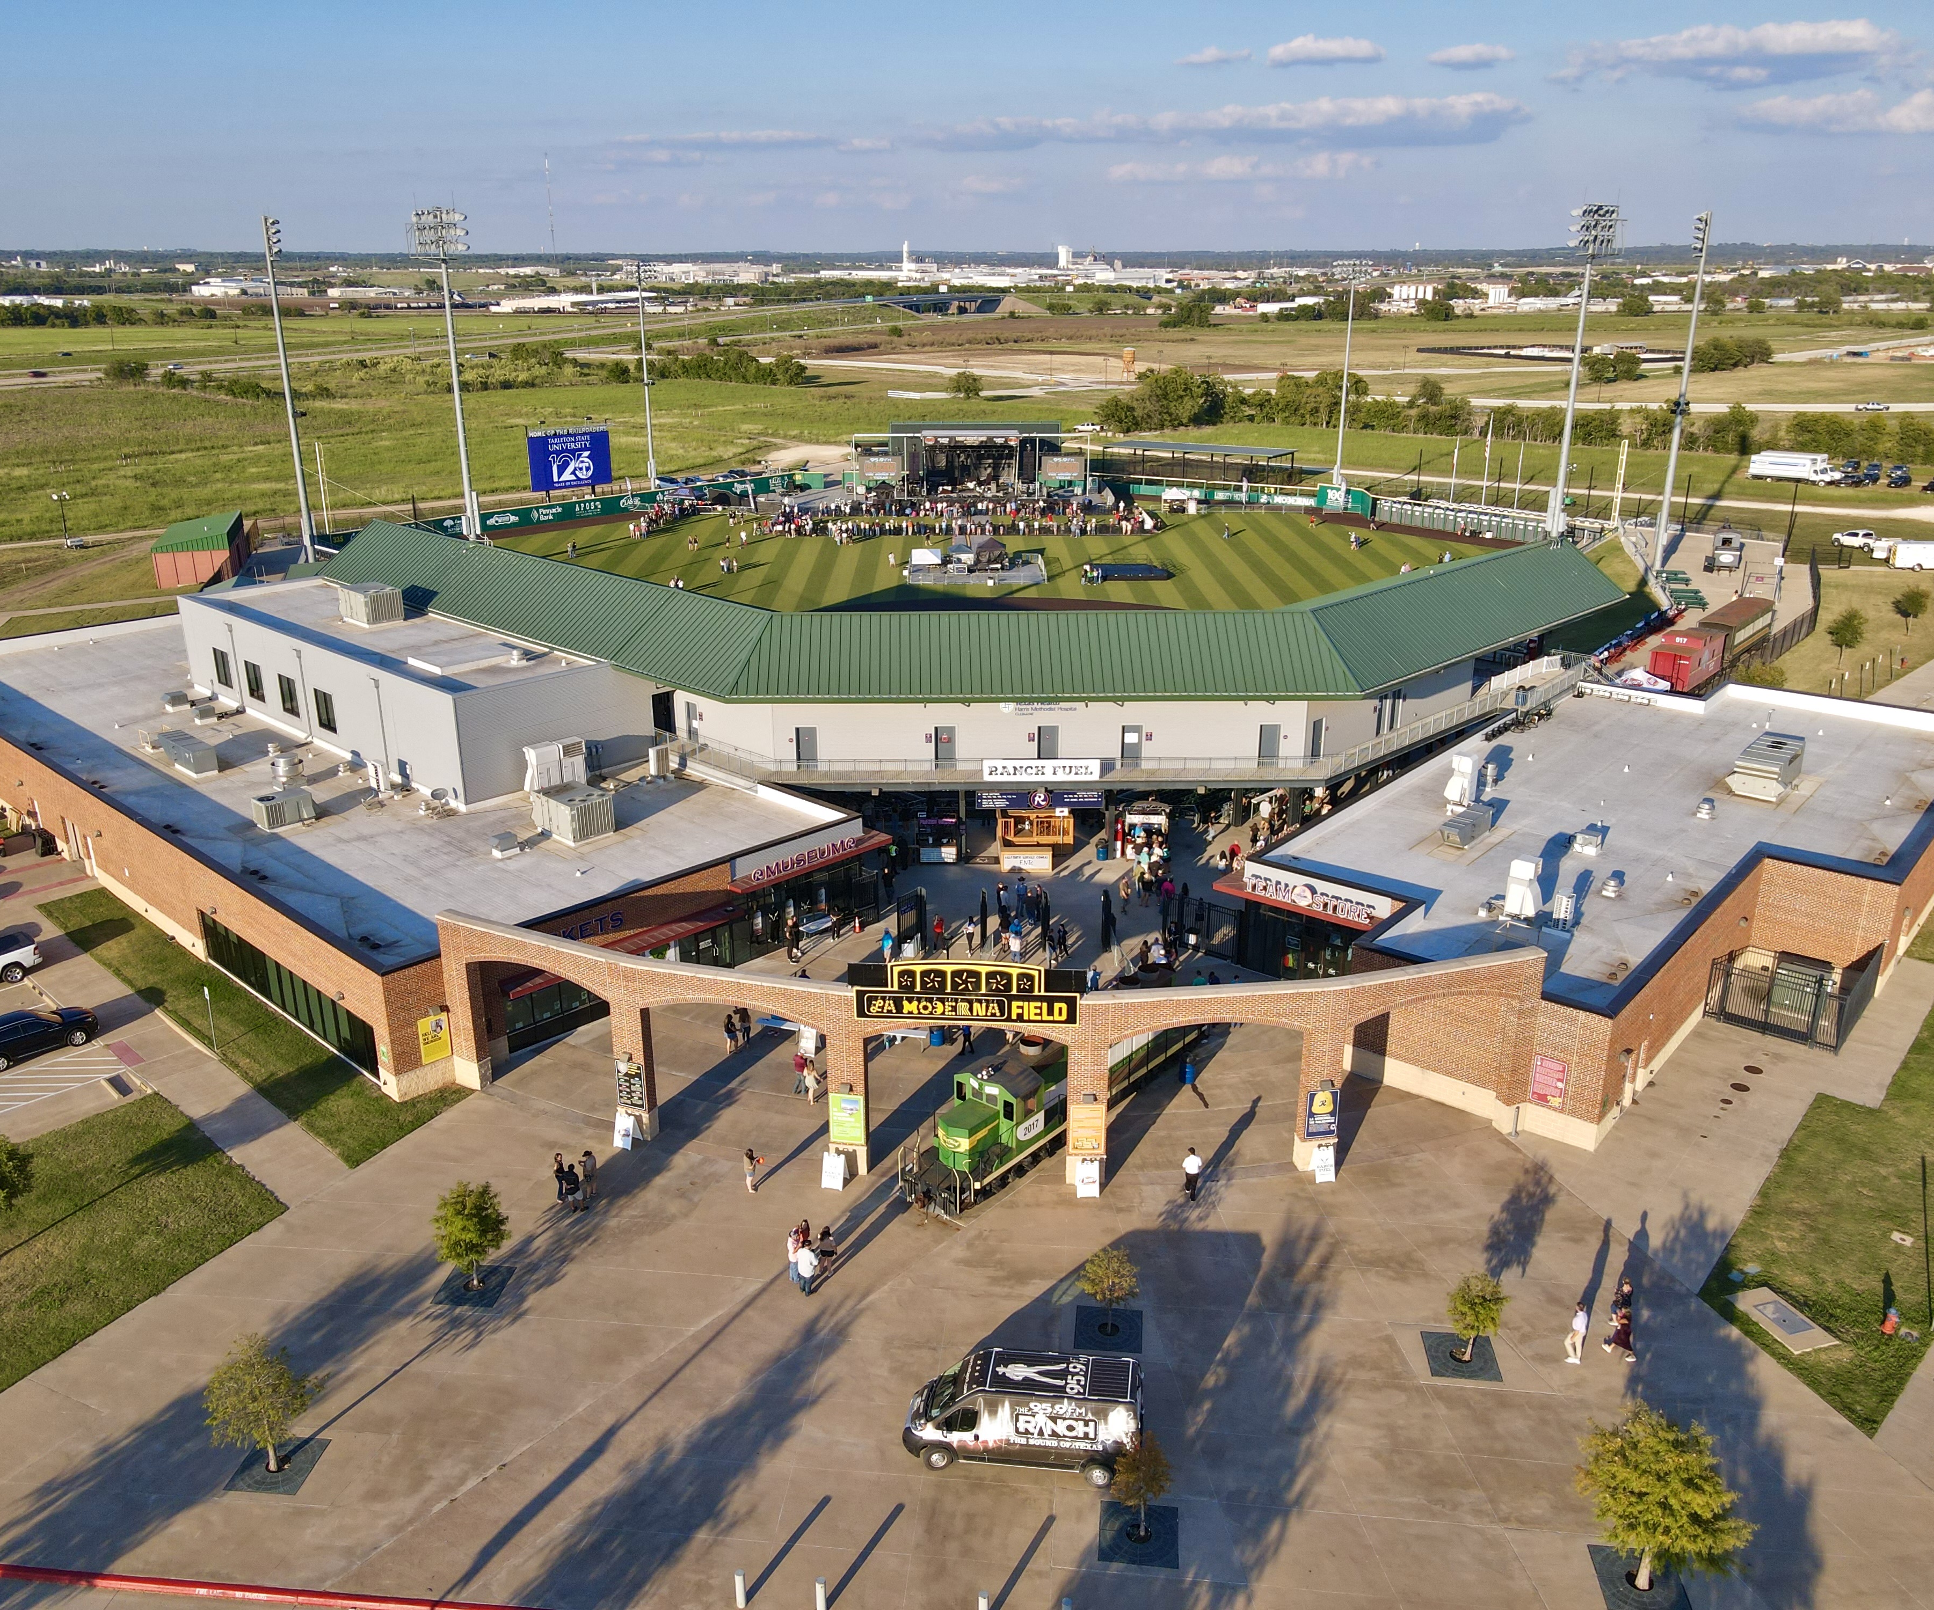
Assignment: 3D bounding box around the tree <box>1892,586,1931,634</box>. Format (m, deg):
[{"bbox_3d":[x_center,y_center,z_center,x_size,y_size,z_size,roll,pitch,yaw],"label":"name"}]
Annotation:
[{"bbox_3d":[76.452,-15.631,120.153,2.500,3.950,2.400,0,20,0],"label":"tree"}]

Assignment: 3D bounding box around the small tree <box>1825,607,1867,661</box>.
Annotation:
[{"bbox_3d":[65.837,-12.479,111.127,2.700,4.300,2.600,0,20,0],"label":"small tree"}]

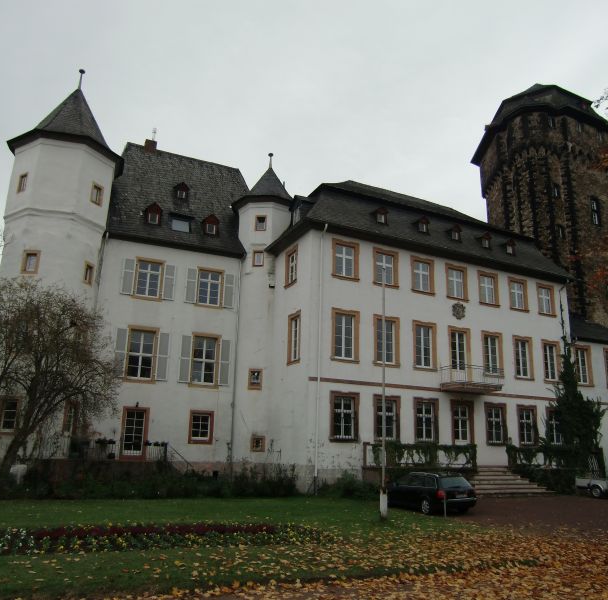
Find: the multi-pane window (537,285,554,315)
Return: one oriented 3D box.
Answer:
[{"bbox_3d":[15.738,-0.031,36.143,1.461,1.784,0.180,9,-16,-27],"label":"multi-pane window"}]

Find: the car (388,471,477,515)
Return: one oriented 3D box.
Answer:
[{"bbox_3d":[4.993,7.767,22.548,1.790,1.460,4.700,6,-16,-19],"label":"car"}]

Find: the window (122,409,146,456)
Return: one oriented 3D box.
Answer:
[{"bbox_3d":[-8.892,6.955,29.133,1.001,2.381,0.180,9,-16,-27],"label":"window"}]

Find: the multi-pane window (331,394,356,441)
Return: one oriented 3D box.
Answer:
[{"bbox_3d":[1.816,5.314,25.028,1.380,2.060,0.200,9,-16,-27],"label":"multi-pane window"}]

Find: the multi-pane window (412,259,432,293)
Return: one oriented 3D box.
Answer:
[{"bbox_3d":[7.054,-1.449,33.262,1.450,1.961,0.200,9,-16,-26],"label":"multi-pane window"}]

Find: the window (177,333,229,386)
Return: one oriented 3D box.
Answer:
[{"bbox_3d":[-5.307,3.269,29.708,2.573,2.632,0.200,8,-15,-25],"label":"window"}]

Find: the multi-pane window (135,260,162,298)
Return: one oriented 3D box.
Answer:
[{"bbox_3d":[-8.712,-1.150,31.121,1.356,1.990,0.180,9,-16,-27],"label":"multi-pane window"}]

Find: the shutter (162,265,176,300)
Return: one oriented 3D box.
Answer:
[{"bbox_3d":[-7.189,-0.925,29.667,0.560,1.925,0.070,8,-15,-25],"label":"shutter"}]

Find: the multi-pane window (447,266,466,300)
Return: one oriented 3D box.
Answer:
[{"bbox_3d":[8.964,-0.968,32.596,1.401,1.840,0.180,9,-16,-27],"label":"multi-pane window"}]

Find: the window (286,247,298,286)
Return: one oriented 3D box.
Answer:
[{"bbox_3d":[-0.579,-1.661,27.627,0.200,1.820,1.150,9,-16,-27],"label":"window"}]

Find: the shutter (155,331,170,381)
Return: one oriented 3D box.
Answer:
[{"bbox_3d":[-7.944,3.207,31.368,0.595,2.690,0.070,8,-15,-25],"label":"shutter"}]

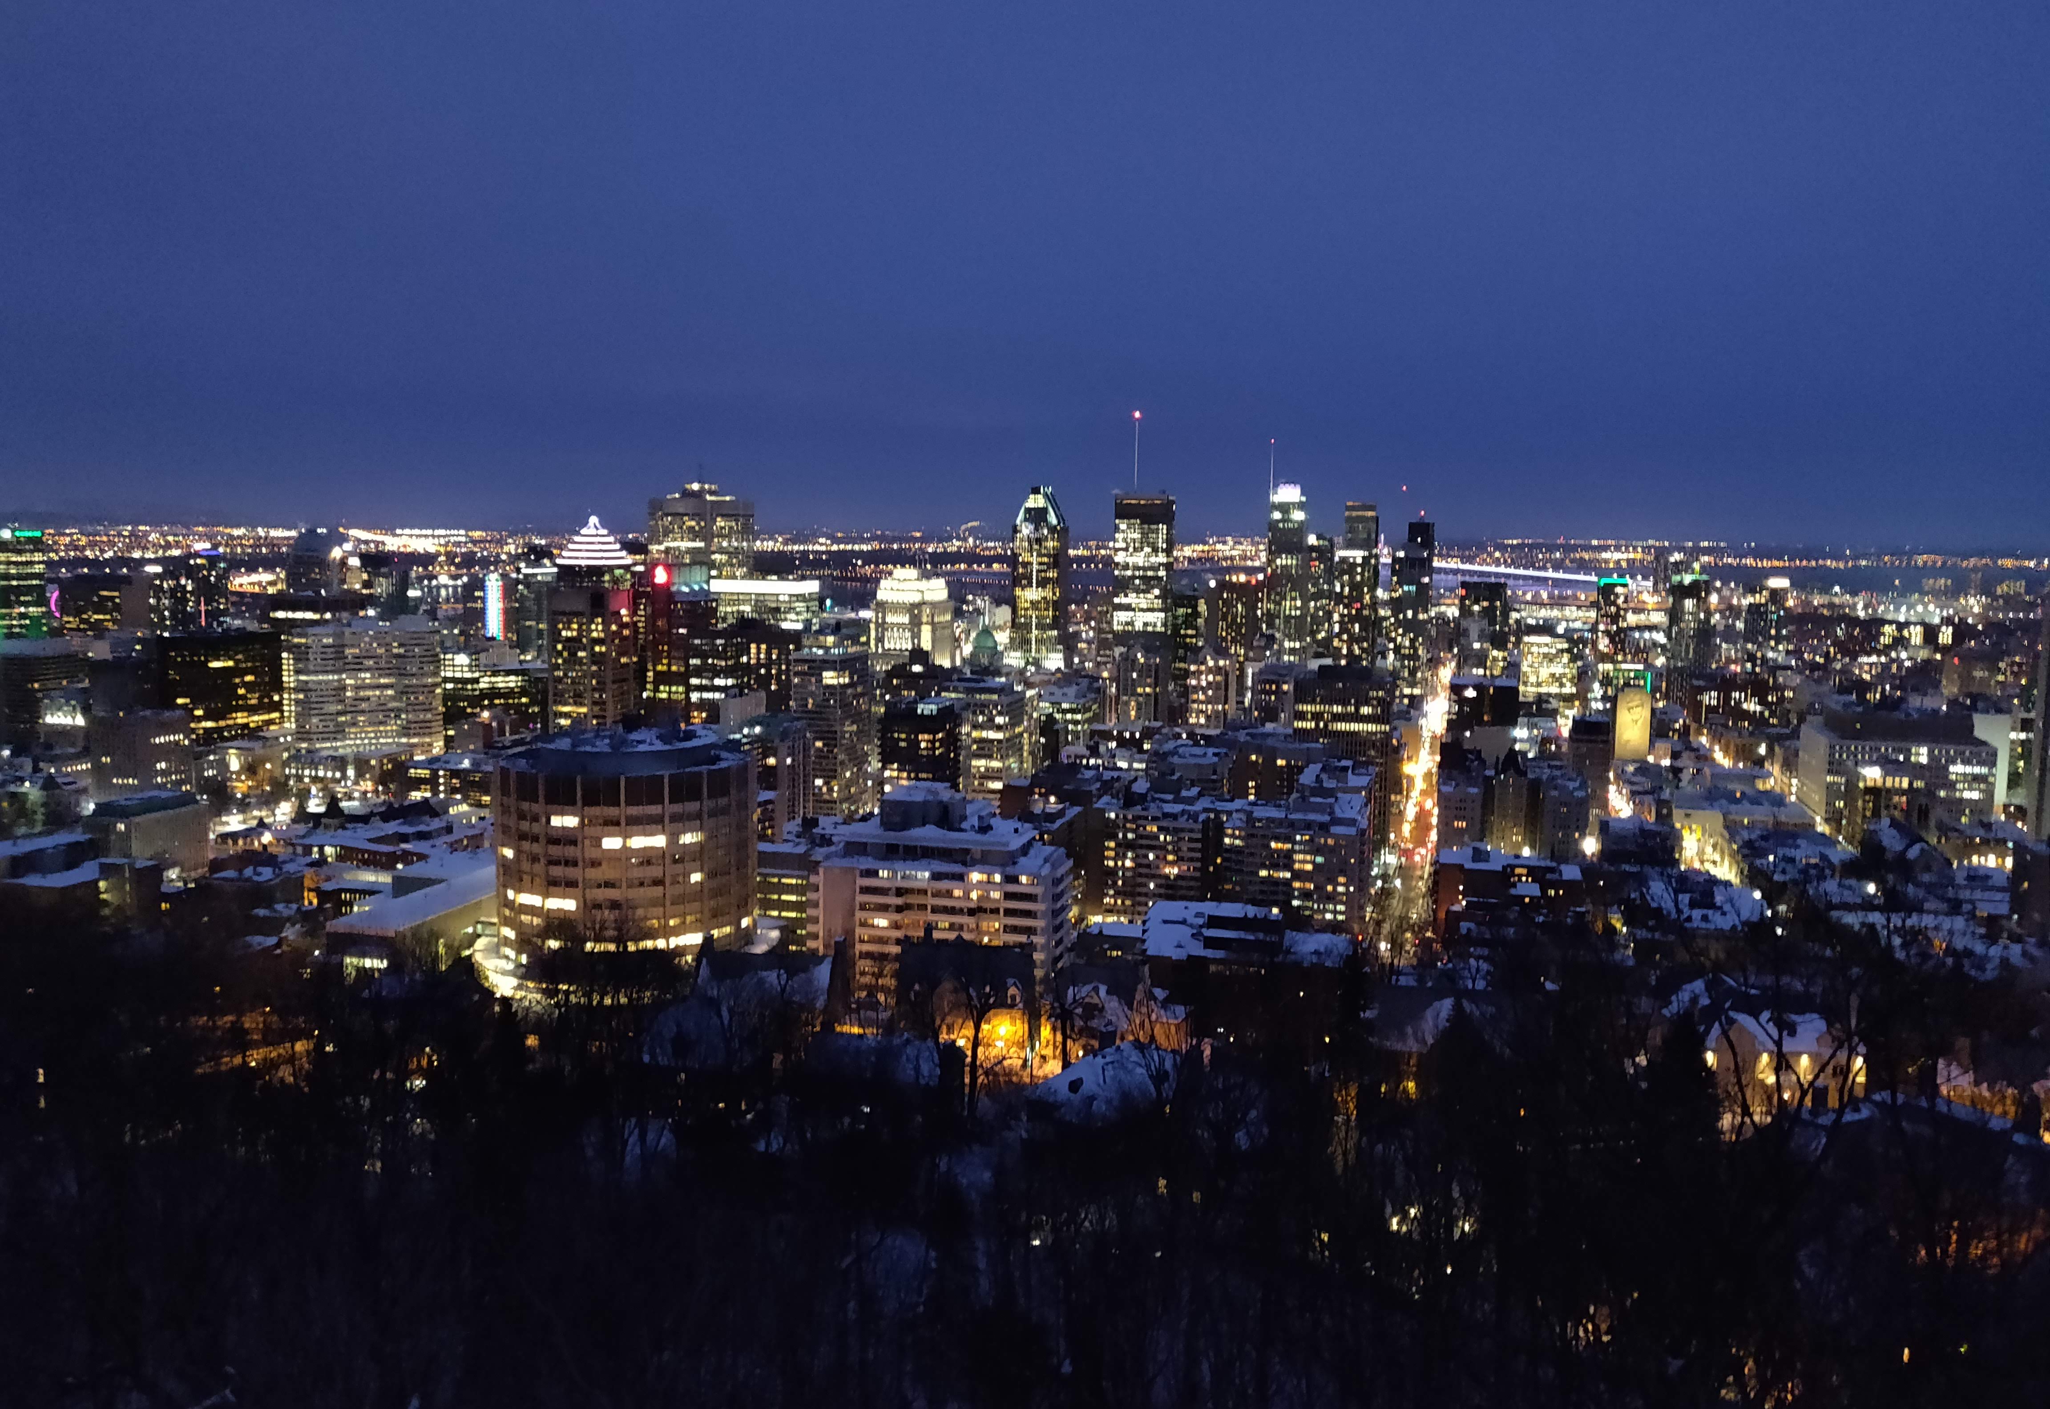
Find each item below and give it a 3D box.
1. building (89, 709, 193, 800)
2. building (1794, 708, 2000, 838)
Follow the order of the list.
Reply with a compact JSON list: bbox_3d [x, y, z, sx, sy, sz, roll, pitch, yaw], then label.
[{"bbox_3d":[-449.280,27.760,754.870,30.280,48.570,30.280,3,7,16],"label":"building"},{"bbox_3d":[432.990,29.760,737.650,72.000,49.000,52.000,3,7,16],"label":"building"}]

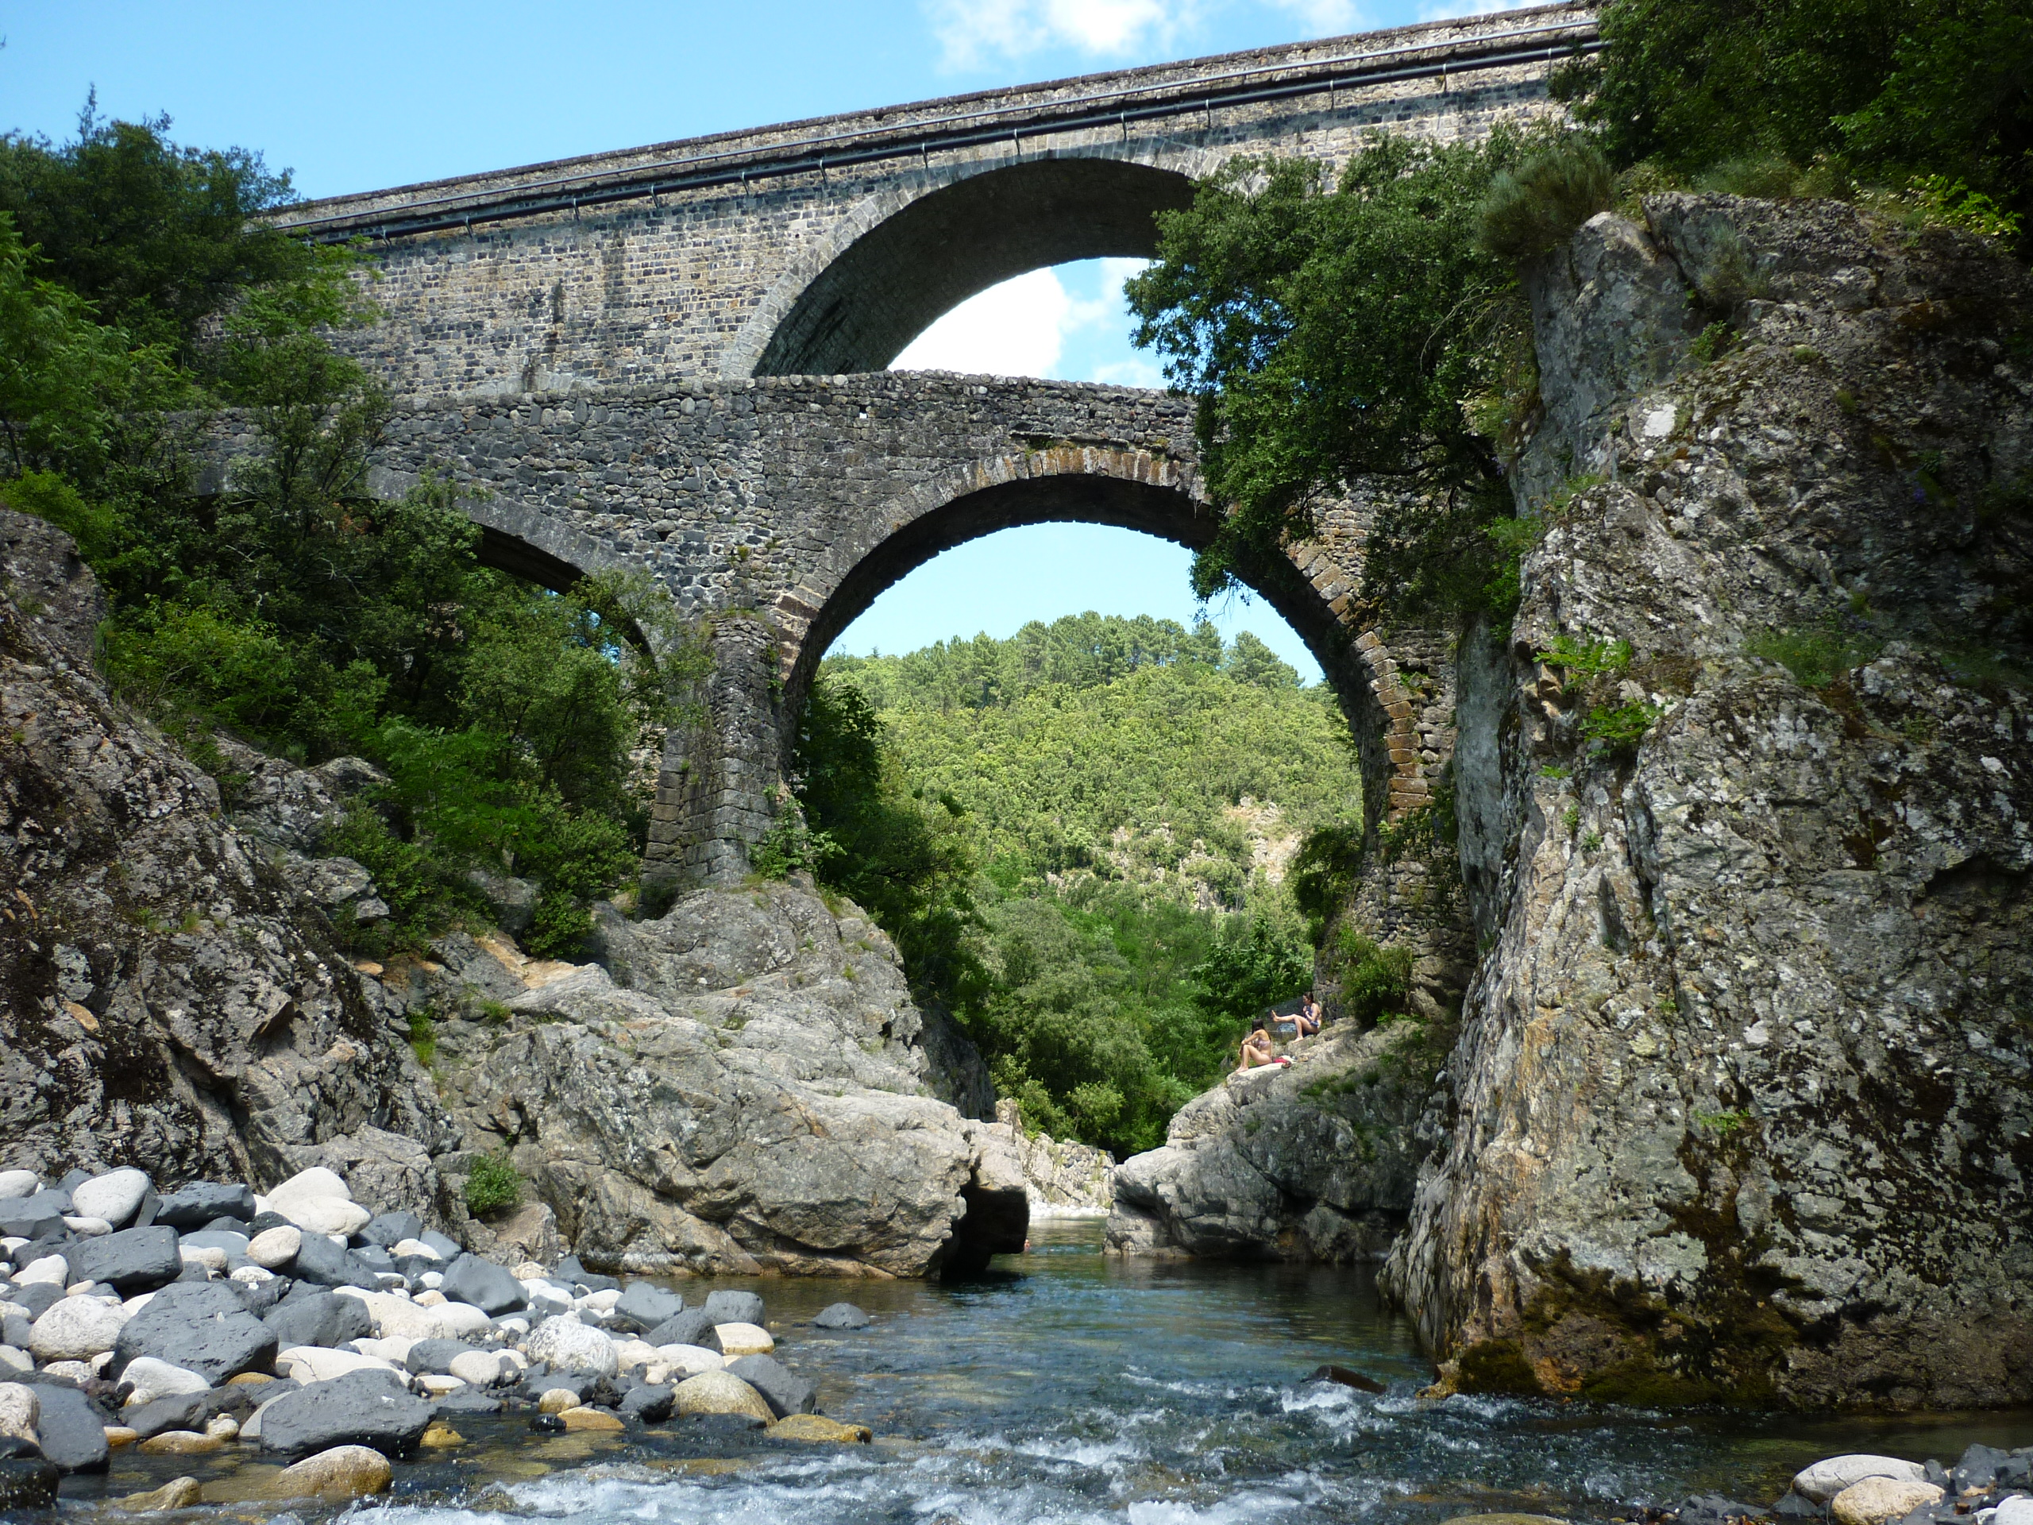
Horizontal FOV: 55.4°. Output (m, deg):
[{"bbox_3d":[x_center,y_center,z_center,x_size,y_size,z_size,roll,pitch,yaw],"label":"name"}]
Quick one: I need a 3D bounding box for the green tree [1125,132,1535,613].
[{"bbox_3d":[4.600,-5.600,28.000,6.000,6.600,5.300,-1,-12,9],"label":"green tree"}]

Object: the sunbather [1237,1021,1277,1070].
[{"bbox_3d":[4.280,5.050,34.500,0.680,0.950,0.460,-2,-12,12],"label":"sunbather"}]

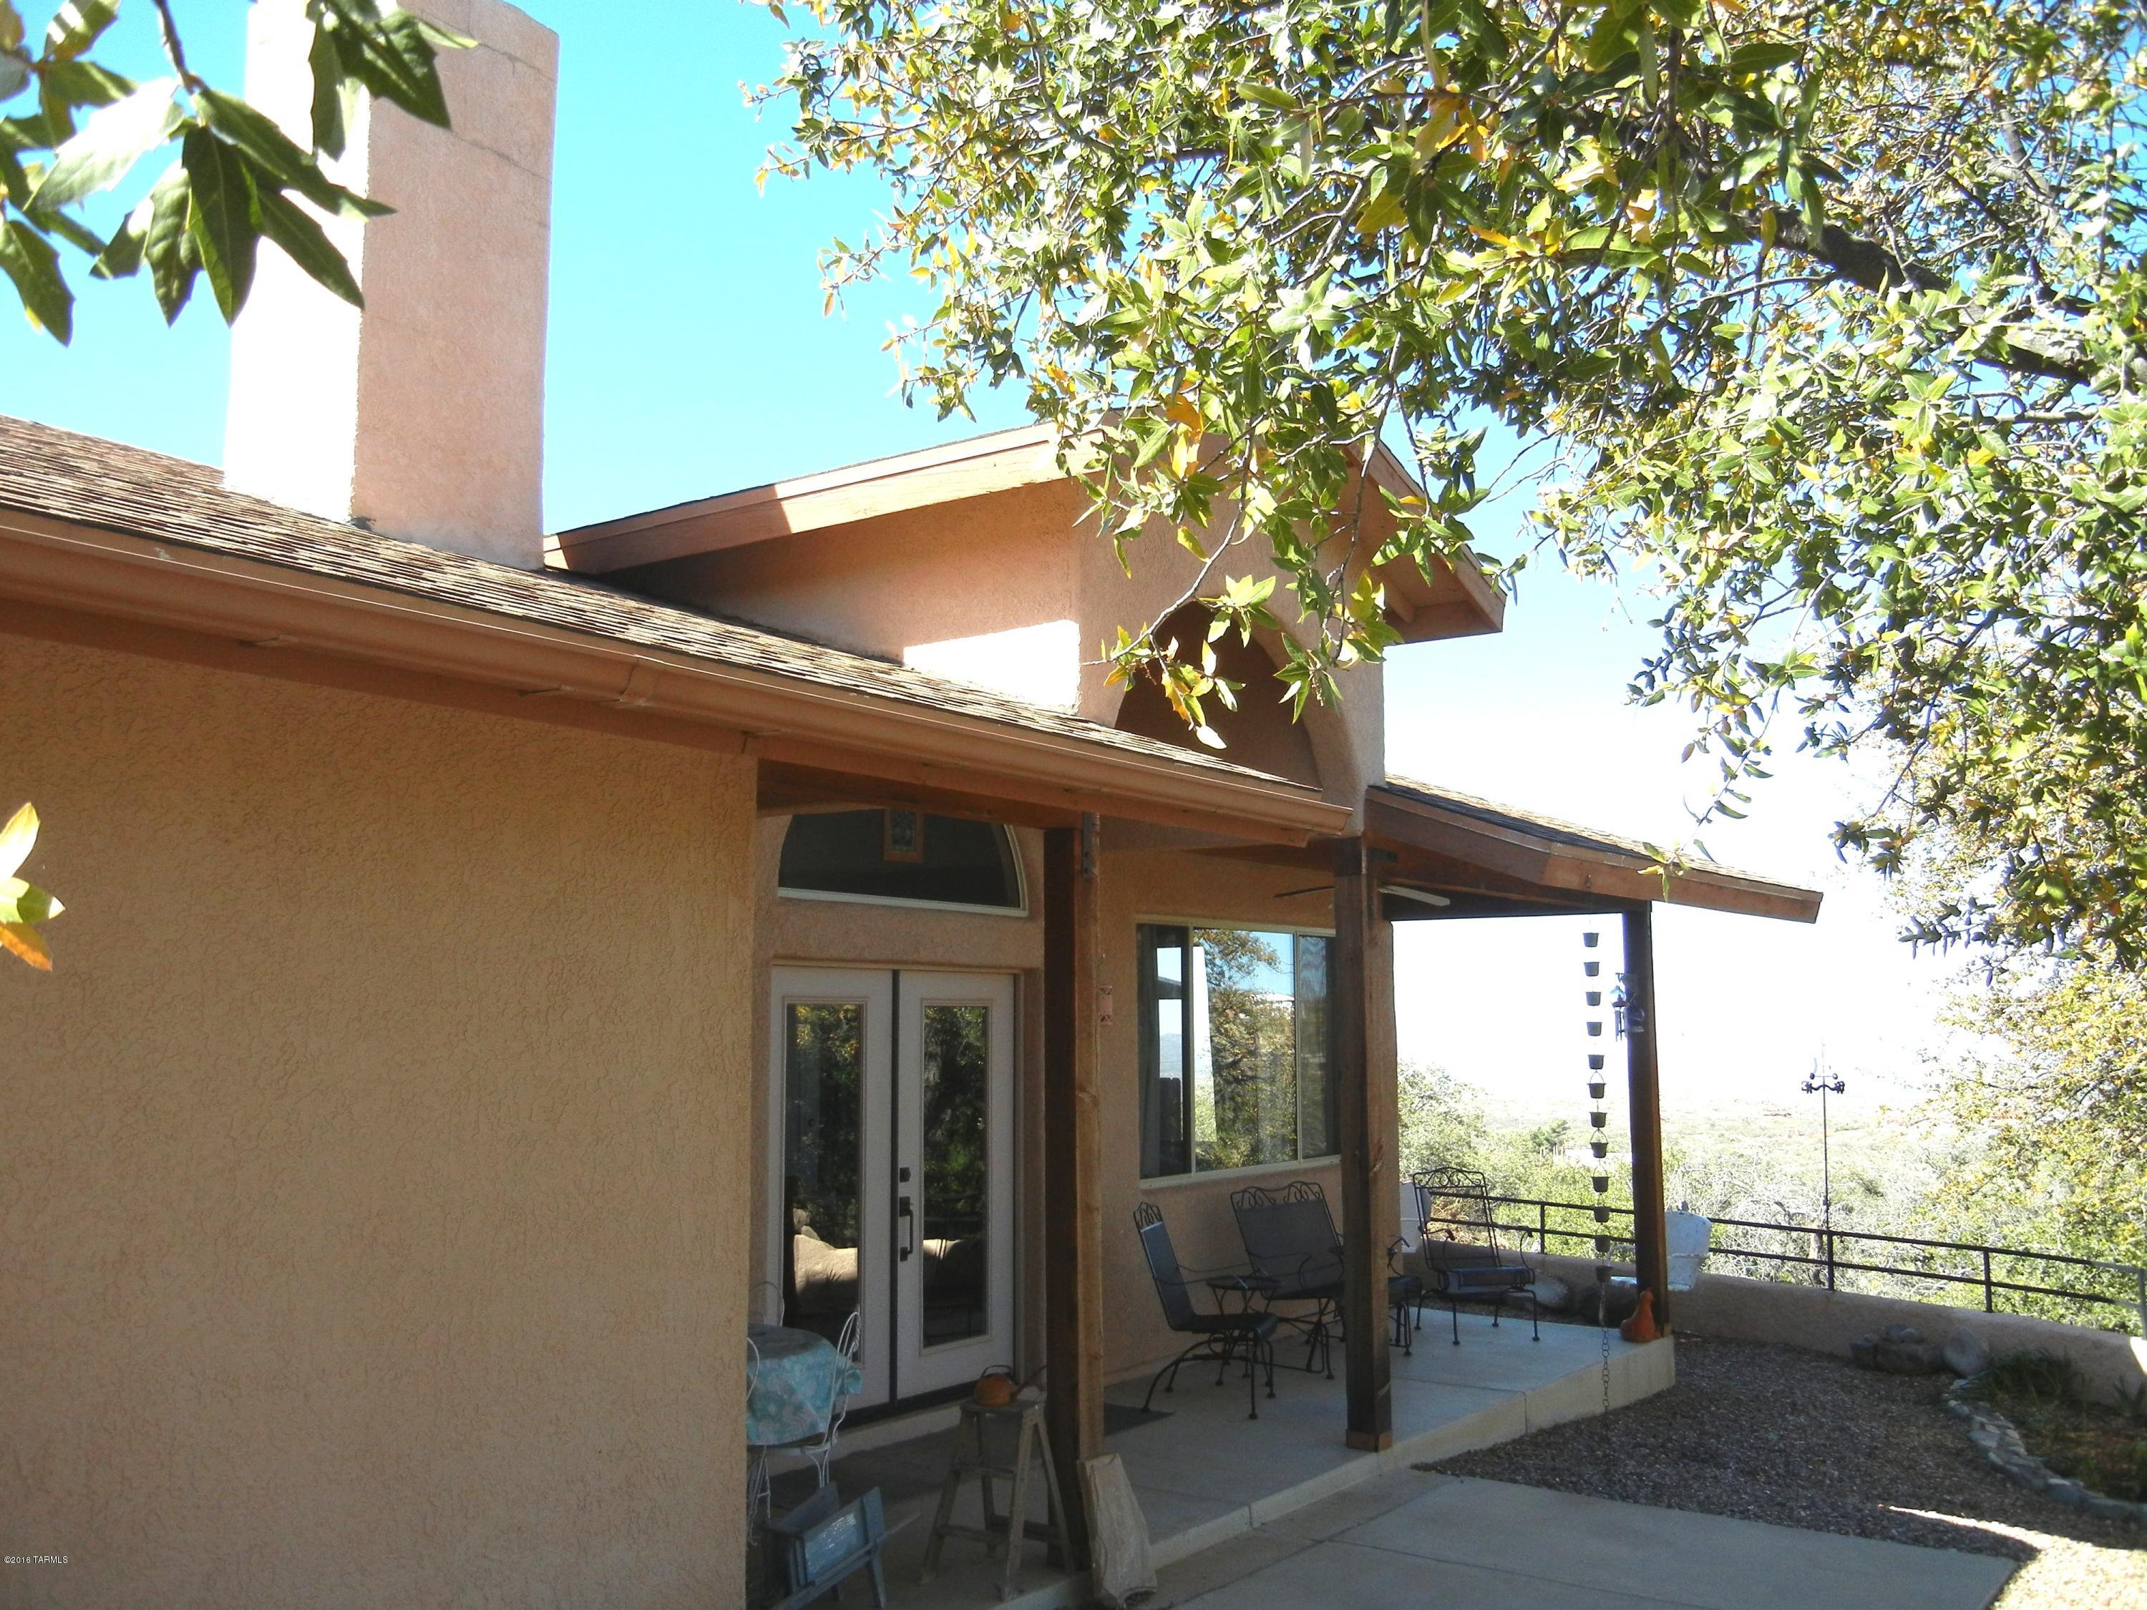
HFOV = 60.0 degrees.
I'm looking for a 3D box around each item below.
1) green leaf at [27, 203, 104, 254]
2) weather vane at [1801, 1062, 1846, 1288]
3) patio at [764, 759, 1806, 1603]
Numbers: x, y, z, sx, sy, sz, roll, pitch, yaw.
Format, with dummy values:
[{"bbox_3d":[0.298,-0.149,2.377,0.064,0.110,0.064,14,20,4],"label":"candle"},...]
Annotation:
[{"bbox_3d":[-0.461,-0.264,0.850,0.050,0.012,0.025,32,19,0],"label":"green leaf"},{"bbox_3d":[5.331,2.594,13.200,0.330,1.700,0.260,-3,-7,21],"label":"weather vane"},{"bbox_3d":[1.150,1.721,9.709,2.550,3.233,7.854,-5,-9,36],"label":"patio"}]

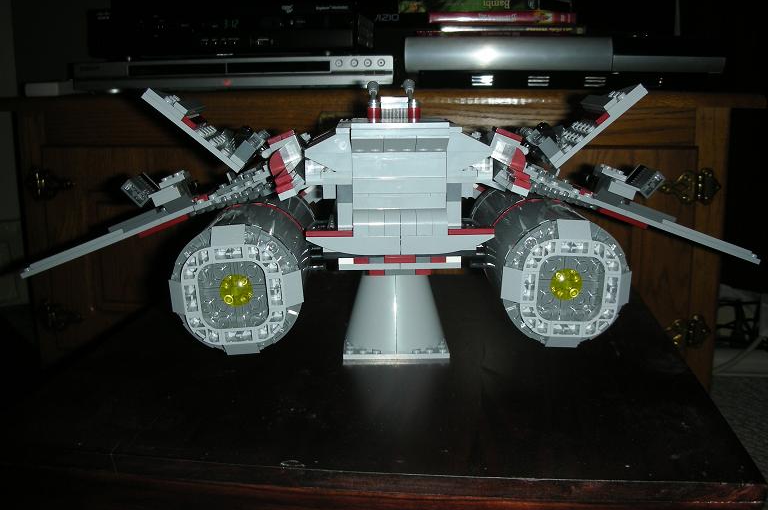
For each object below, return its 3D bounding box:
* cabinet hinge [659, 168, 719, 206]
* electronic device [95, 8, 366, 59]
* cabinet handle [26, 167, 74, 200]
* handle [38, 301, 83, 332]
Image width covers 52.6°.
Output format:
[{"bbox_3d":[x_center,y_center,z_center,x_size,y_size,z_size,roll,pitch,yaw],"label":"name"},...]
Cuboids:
[{"bbox_3d":[0.350,-0.077,0.884,0.069,0.044,0.013,1,13,6],"label":"cabinet hinge"},{"bbox_3d":[-0.204,-0.342,1.203,0.380,0.070,0.320,1,13,8],"label":"electronic device"},{"bbox_3d":[-0.420,-0.088,0.970,0.064,0.040,0.013,1,13,6],"label":"cabinet handle"},{"bbox_3d":[-0.424,0.082,1.010,0.064,0.041,0.013,1,13,6],"label":"handle"}]

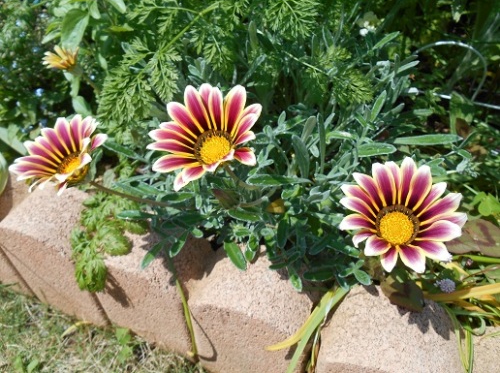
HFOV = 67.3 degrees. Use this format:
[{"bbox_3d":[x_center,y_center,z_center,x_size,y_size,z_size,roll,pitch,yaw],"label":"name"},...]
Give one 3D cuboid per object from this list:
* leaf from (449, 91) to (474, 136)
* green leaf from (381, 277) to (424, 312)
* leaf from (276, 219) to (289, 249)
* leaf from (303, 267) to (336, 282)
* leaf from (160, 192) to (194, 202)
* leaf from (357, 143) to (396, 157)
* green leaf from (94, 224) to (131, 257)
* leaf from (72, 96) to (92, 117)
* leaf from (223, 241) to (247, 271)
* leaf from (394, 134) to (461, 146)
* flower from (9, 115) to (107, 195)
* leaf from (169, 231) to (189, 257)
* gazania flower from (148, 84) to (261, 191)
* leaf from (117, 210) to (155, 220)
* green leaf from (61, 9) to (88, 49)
[{"bbox_3d":[0.262,-0.091,0.465,0.024,0.010,0.058,19,79,26],"label":"leaf"},{"bbox_3d":[0.119,0.084,0.292,0.027,0.008,0.033,-30,58,-26],"label":"green leaf"},{"bbox_3d":[0.029,0.043,0.335,0.010,0.006,0.028,7,64,3],"label":"leaf"},{"bbox_3d":[0.063,0.081,0.343,0.030,0.006,0.014,1,45,-10],"label":"leaf"},{"bbox_3d":[-0.069,0.009,0.358,0.032,0.006,0.011,-10,47,-10],"label":"leaf"},{"bbox_3d":[0.128,-0.036,0.378,0.038,0.007,0.015,-2,45,8],"label":"leaf"},{"bbox_3d":[-0.124,0.049,0.338,0.042,0.012,0.024,27,52,24],"label":"green leaf"},{"bbox_3d":[-0.210,-0.100,0.470,0.017,0.008,0.039,-35,78,-24],"label":"leaf"},{"bbox_3d":[-0.014,0.064,0.348,0.013,0.006,0.030,-34,76,-9],"label":"leaf"},{"bbox_3d":[0.183,-0.048,0.388,0.066,0.007,0.014,-2,41,4],"label":"leaf"},{"bbox_3d":[-0.181,-0.029,0.355,0.088,0.040,0.088,32,73,33],"label":"flower"},{"bbox_3d":[-0.063,0.051,0.330,0.009,0.006,0.028,22,62,20],"label":"leaf"},{"bbox_3d":[-0.037,-0.040,0.305,0.093,0.032,0.088,25,78,28],"label":"gazania flower"},{"bbox_3d":[-0.107,0.026,0.350,0.037,0.006,0.011,5,42,6],"label":"leaf"},{"bbox_3d":[-0.260,-0.234,0.560,0.034,0.012,0.074,12,74,-6],"label":"green leaf"}]

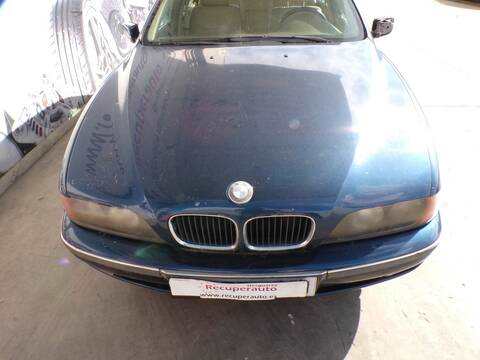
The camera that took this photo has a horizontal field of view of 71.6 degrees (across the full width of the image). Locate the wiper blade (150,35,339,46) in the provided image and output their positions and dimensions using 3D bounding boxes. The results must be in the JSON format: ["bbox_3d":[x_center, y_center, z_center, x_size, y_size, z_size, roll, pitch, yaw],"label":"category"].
[{"bbox_3d":[0.033,-0.907,2.173,1.160,0.050,0.080,0,35,4],"label":"wiper blade"}]

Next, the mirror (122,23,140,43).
[{"bbox_3d":[-0.813,-1.092,2.471,0.170,0.135,0.110,0,35,4],"label":"mirror"}]

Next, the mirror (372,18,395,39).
[{"bbox_3d":[0.997,-1.060,2.326,0.170,0.135,0.110,0,35,4],"label":"mirror"}]

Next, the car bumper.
[{"bbox_3d":[0.022,0.310,1.460,1.740,0.400,0.470,0,35,4],"label":"car bumper"}]

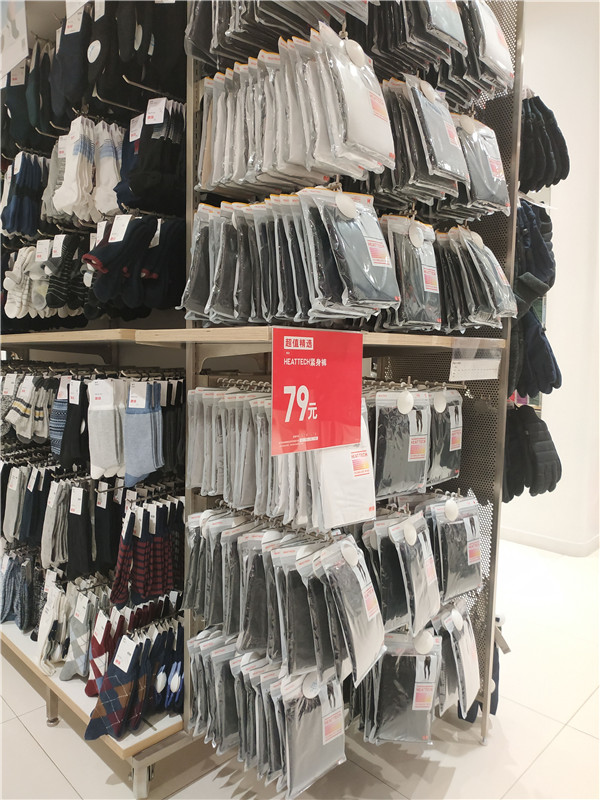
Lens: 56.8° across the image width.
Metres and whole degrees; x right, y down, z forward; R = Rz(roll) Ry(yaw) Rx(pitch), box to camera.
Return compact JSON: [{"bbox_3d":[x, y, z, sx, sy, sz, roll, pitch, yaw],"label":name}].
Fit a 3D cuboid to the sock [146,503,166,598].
[{"bbox_3d":[-0.380,0.402,1.470,0.065,0.235,0.025,3,5,28],"label":"sock"}]

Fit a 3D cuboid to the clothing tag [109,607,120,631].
[{"bbox_3d":[-0.493,0.591,1.475,0.004,0.066,0.045,17,-3,-37],"label":"clothing tag"}]

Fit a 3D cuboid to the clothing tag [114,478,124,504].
[{"bbox_3d":[-0.558,0.280,1.710,0.046,0.074,0.006,2,-5,45],"label":"clothing tag"}]

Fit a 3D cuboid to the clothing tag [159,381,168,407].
[{"bbox_3d":[-0.370,-0.017,1.480,0.044,0.067,0.006,3,1,21],"label":"clothing tag"}]

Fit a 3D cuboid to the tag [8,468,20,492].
[{"bbox_3d":[-1.046,0.291,2.030,0.046,0.075,0.006,4,-4,32],"label":"tag"}]

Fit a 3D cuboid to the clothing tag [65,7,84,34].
[{"bbox_3d":[-0.617,-1.040,1.520,0.048,0.075,0.006,3,-8,17],"label":"clothing tag"}]

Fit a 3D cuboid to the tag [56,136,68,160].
[{"bbox_3d":[-0.712,-0.764,1.677,0.045,0.066,0.004,10,6,26],"label":"tag"}]

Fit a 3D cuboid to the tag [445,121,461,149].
[{"bbox_3d":[0.349,-0.606,1.270,0.004,0.060,0.056,-20,-8,39],"label":"tag"}]

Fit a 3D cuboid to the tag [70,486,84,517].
[{"bbox_3d":[-0.652,0.296,1.620,0.046,0.075,0.006,4,0,27],"label":"tag"}]

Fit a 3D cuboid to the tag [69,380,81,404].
[{"bbox_3d":[-0.637,-0.021,1.572,0.045,0.066,0.004,7,4,32],"label":"tag"}]

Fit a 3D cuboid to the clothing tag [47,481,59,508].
[{"bbox_3d":[-0.767,0.294,1.720,0.046,0.074,0.006,11,-1,43],"label":"clothing tag"}]

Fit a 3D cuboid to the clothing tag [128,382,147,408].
[{"bbox_3d":[-0.405,-0.012,1.388,0.045,0.066,0.004,1,-5,12],"label":"clothing tag"}]

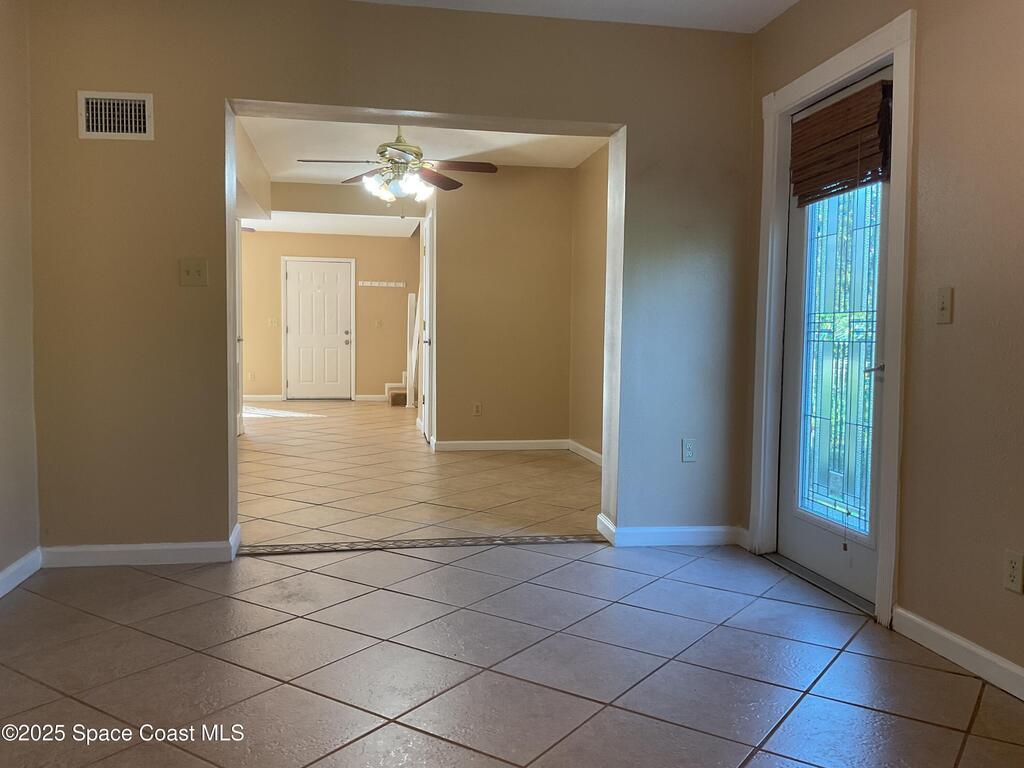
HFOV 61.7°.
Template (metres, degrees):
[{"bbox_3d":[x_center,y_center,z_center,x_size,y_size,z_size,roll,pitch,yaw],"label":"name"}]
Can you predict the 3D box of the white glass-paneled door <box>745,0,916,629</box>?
[{"bbox_3d":[1.296,-0.231,3.479,0.120,2.113,1.055,0,3,-11],"label":"white glass-paneled door"}]

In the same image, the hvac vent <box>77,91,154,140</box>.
[{"bbox_3d":[-1.648,-1.118,3.566,0.288,0.197,0.022,0,3,-11],"label":"hvac vent"}]

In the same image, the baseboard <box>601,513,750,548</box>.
[{"bbox_3d":[0.777,0.728,4.278,0.637,0.094,0.288,0,3,-11],"label":"baseboard"}]

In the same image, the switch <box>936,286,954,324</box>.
[{"bbox_3d":[1.386,-0.251,2.749,0.016,0.116,0.072,0,3,-11],"label":"switch"}]

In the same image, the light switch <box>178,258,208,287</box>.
[{"bbox_3d":[-1.360,-0.474,3.661,0.118,0.115,0.016,0,3,-11],"label":"light switch"}]

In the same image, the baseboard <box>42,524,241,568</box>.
[{"bbox_3d":[-1.628,0.728,3.818,0.780,0.094,0.288,0,3,-11],"label":"baseboard"}]

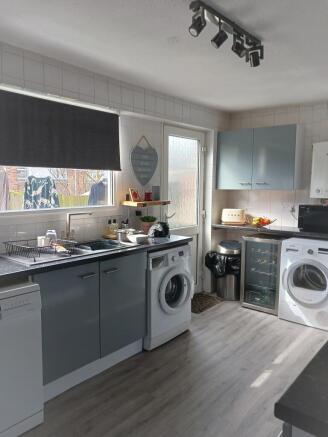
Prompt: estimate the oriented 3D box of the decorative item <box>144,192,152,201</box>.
[{"bbox_3d":[-0.158,-0.219,3.533,0.050,0.083,0.065,5,7,40],"label":"decorative item"}]

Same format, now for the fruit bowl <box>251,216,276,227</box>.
[{"bbox_3d":[1.224,0.051,4.212,0.325,0.135,0.320,0,5,0],"label":"fruit bowl"}]

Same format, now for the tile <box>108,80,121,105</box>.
[{"bbox_3d":[-0.447,-1.134,3.087,0.010,0.164,0.147,5,7,40],"label":"tile"}]

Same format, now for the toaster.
[{"bbox_3d":[0.951,-0.017,4.546,0.280,0.206,0.180,5,7,40],"label":"toaster"}]

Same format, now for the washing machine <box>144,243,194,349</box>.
[{"bbox_3d":[-0.131,0.651,3.182,0.556,0.848,0.599,5,8,41],"label":"washing machine"}]

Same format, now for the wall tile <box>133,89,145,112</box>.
[{"bbox_3d":[-0.237,-1.124,3.242,0.011,0.172,0.153,5,8,41],"label":"wall tile"}]

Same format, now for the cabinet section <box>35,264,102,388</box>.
[{"bbox_3d":[-0.838,0.662,2.446,0.570,0.725,0.500,4,7,40],"label":"cabinet section"}]

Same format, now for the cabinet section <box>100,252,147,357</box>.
[{"bbox_3d":[-0.514,0.626,2.824,0.570,0.725,0.500,4,7,40],"label":"cabinet section"}]

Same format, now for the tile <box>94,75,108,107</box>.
[{"bbox_3d":[-0.533,-1.086,2.903,0.011,0.177,0.150,5,8,41],"label":"tile"}]

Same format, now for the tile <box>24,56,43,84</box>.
[{"bbox_3d":[-0.954,-1.082,2.497,0.010,0.164,0.155,5,7,40],"label":"tile"}]

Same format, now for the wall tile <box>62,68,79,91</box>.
[{"bbox_3d":[-0.730,-1.073,2.677,0.011,0.158,0.154,5,8,41],"label":"wall tile"}]

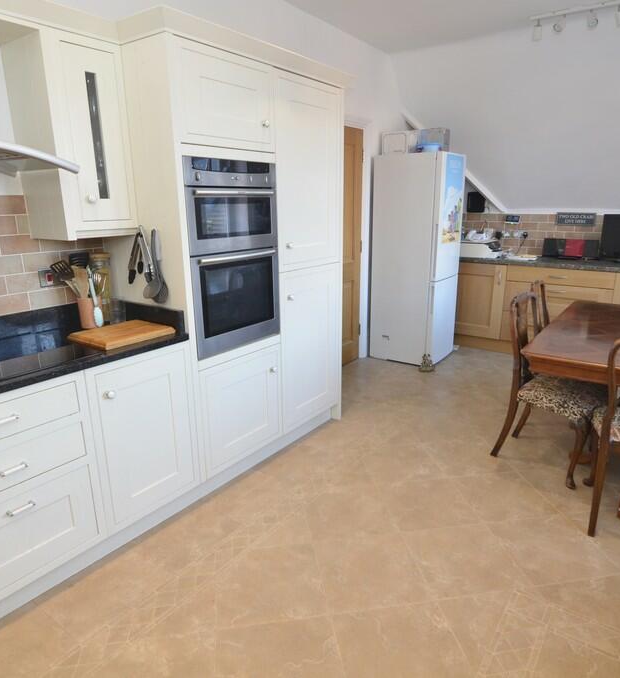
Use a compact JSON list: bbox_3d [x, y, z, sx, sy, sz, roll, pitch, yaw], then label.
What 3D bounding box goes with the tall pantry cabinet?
[{"bbox_3d":[-0.391,-0.402,2.659,0.580,2.015,1.220,12,20,37],"label":"tall pantry cabinet"}]

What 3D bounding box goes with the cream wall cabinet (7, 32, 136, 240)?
[{"bbox_3d":[-1.036,-0.842,2.005,0.360,0.770,0.330,12,20,37],"label":"cream wall cabinet"}]

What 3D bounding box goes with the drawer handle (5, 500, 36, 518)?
[{"bbox_3d":[-1.022,0.609,1.617,0.032,0.018,0.090,12,20,37],"label":"drawer handle"}]

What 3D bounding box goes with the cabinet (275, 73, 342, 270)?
[{"bbox_3d":[-0.210,-0.951,2.740,0.570,0.978,0.613,12,20,37],"label":"cabinet"}]

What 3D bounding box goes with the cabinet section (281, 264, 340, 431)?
[{"bbox_3d":[-0.198,-0.004,3.034,0.570,0.985,0.590,12,21,37],"label":"cabinet section"}]

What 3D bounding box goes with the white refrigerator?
[{"bbox_3d":[1.034,-0.750,4.412,0.650,1.900,0.600,12,20,37],"label":"white refrigerator"}]

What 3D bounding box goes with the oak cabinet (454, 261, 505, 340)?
[{"bbox_3d":[1.855,-0.459,4.871,0.560,0.743,0.540,12,21,37],"label":"oak cabinet"}]

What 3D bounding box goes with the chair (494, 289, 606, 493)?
[{"bbox_3d":[1.398,0.251,2.592,0.520,0.970,0.500,14,21,41],"label":"chair"}]

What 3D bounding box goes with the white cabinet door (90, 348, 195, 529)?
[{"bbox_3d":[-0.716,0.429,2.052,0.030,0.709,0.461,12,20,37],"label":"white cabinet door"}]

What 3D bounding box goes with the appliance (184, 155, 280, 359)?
[{"bbox_3d":[-0.527,-0.437,2.374,0.530,0.905,0.578,12,20,37],"label":"appliance"}]

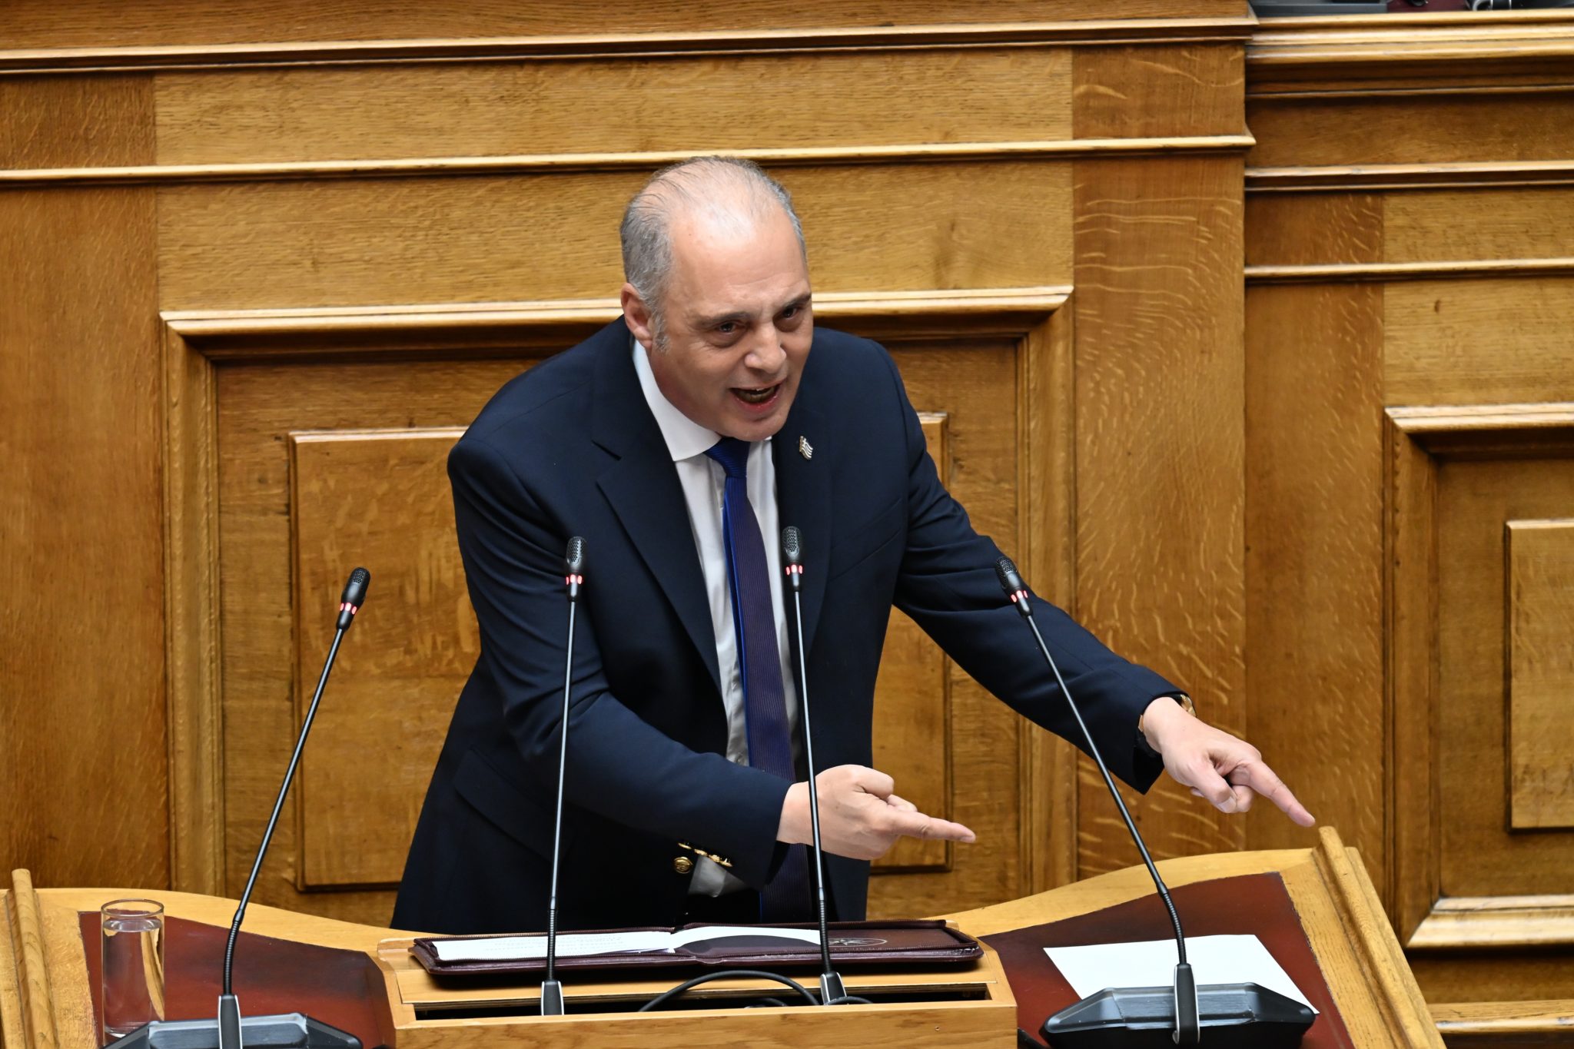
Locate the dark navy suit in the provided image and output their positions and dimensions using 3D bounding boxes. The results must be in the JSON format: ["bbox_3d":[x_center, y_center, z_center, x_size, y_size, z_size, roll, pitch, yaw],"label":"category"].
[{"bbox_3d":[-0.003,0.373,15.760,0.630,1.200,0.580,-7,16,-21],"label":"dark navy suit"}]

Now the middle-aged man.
[{"bbox_3d":[0.065,0.444,15.730,0.760,1.680,0.700,-7,16,-21],"label":"middle-aged man"}]

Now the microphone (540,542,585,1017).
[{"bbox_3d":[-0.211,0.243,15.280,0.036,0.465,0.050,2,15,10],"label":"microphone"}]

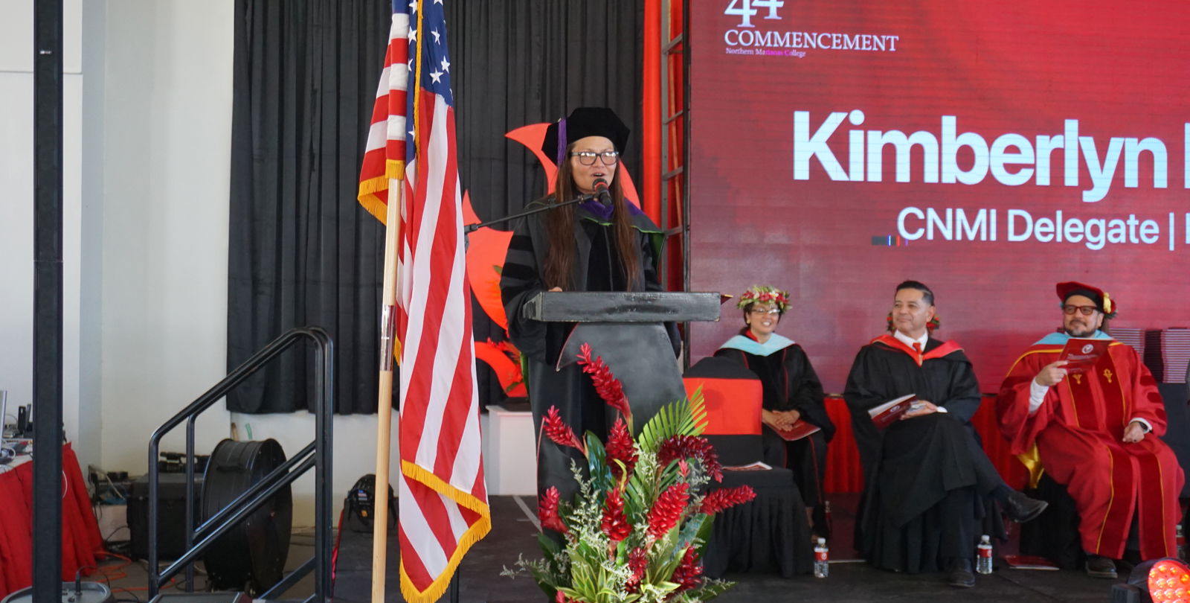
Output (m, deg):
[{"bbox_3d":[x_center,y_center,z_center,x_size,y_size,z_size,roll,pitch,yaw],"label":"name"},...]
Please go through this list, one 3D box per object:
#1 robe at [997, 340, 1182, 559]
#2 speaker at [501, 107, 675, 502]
[{"bbox_3d":[2.145,0.636,6.170,0.700,0.930,0.640,0,-1,-2],"label":"robe"},{"bbox_3d":[-0.012,0.205,4.600,0.600,1.700,0.480,1,-1,-11],"label":"speaker"}]

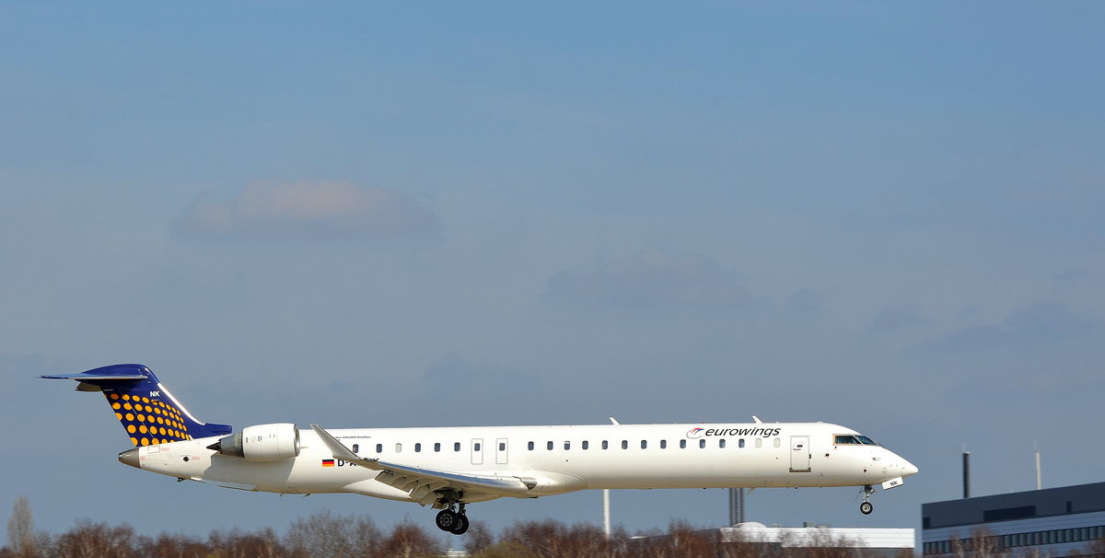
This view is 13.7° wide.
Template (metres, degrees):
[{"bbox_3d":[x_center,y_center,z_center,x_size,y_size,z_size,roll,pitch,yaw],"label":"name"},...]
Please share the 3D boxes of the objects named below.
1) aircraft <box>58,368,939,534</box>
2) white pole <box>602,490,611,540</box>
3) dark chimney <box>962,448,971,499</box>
[{"bbox_3d":[-2.809,7.023,193.243,36.300,7.370,24.850,-1,-6,6],"label":"aircraft"},{"bbox_3d":[6.624,36.543,560.000,0.700,27.500,0.700,-1,-5,0],"label":"white pole"},{"bbox_3d":[71.238,33.655,790.000,1.100,9.300,1.100,-1,-5,0],"label":"dark chimney"}]

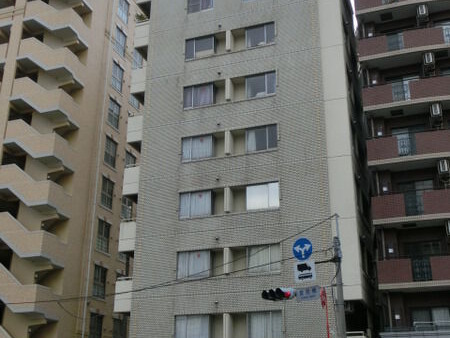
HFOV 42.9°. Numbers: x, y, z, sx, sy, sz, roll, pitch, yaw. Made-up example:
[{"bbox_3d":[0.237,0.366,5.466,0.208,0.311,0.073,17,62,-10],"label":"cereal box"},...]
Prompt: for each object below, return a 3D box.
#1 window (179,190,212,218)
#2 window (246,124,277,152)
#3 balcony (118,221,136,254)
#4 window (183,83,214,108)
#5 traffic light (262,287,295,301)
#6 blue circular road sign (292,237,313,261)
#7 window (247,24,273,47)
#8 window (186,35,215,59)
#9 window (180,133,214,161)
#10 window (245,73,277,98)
[{"bbox_3d":[-1.410,1.675,27.075,1.668,1.332,0.120,-7,-24,18],"label":"window"},{"bbox_3d":[1.741,-1.387,26.809,1.469,1.241,0.140,-7,-23,18],"label":"window"},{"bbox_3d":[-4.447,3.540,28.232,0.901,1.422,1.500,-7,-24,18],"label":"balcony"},{"bbox_3d":[-1.327,-3.686,28.886,1.633,1.259,0.140,-7,-23,18],"label":"window"},{"bbox_3d":[2.020,4.758,21.600,1.200,0.400,0.420,-20,-29,41],"label":"traffic light"},{"bbox_3d":[2.911,3.004,21.400,0.900,0.900,0.060,-17,-28,36],"label":"blue circular road sign"},{"bbox_3d":[1.799,-6.702,28.893,1.490,1.228,0.140,-7,-23,18],"label":"window"},{"bbox_3d":[-1.341,-6.474,30.438,1.668,1.342,0.120,-7,-24,18],"label":"window"},{"bbox_3d":[-1.387,-1.043,28.196,1.668,1.332,0.120,-7,-24,18],"label":"window"},{"bbox_3d":[1.788,-4.057,27.849,1.462,1.180,0.140,-7,-23,18],"label":"window"}]

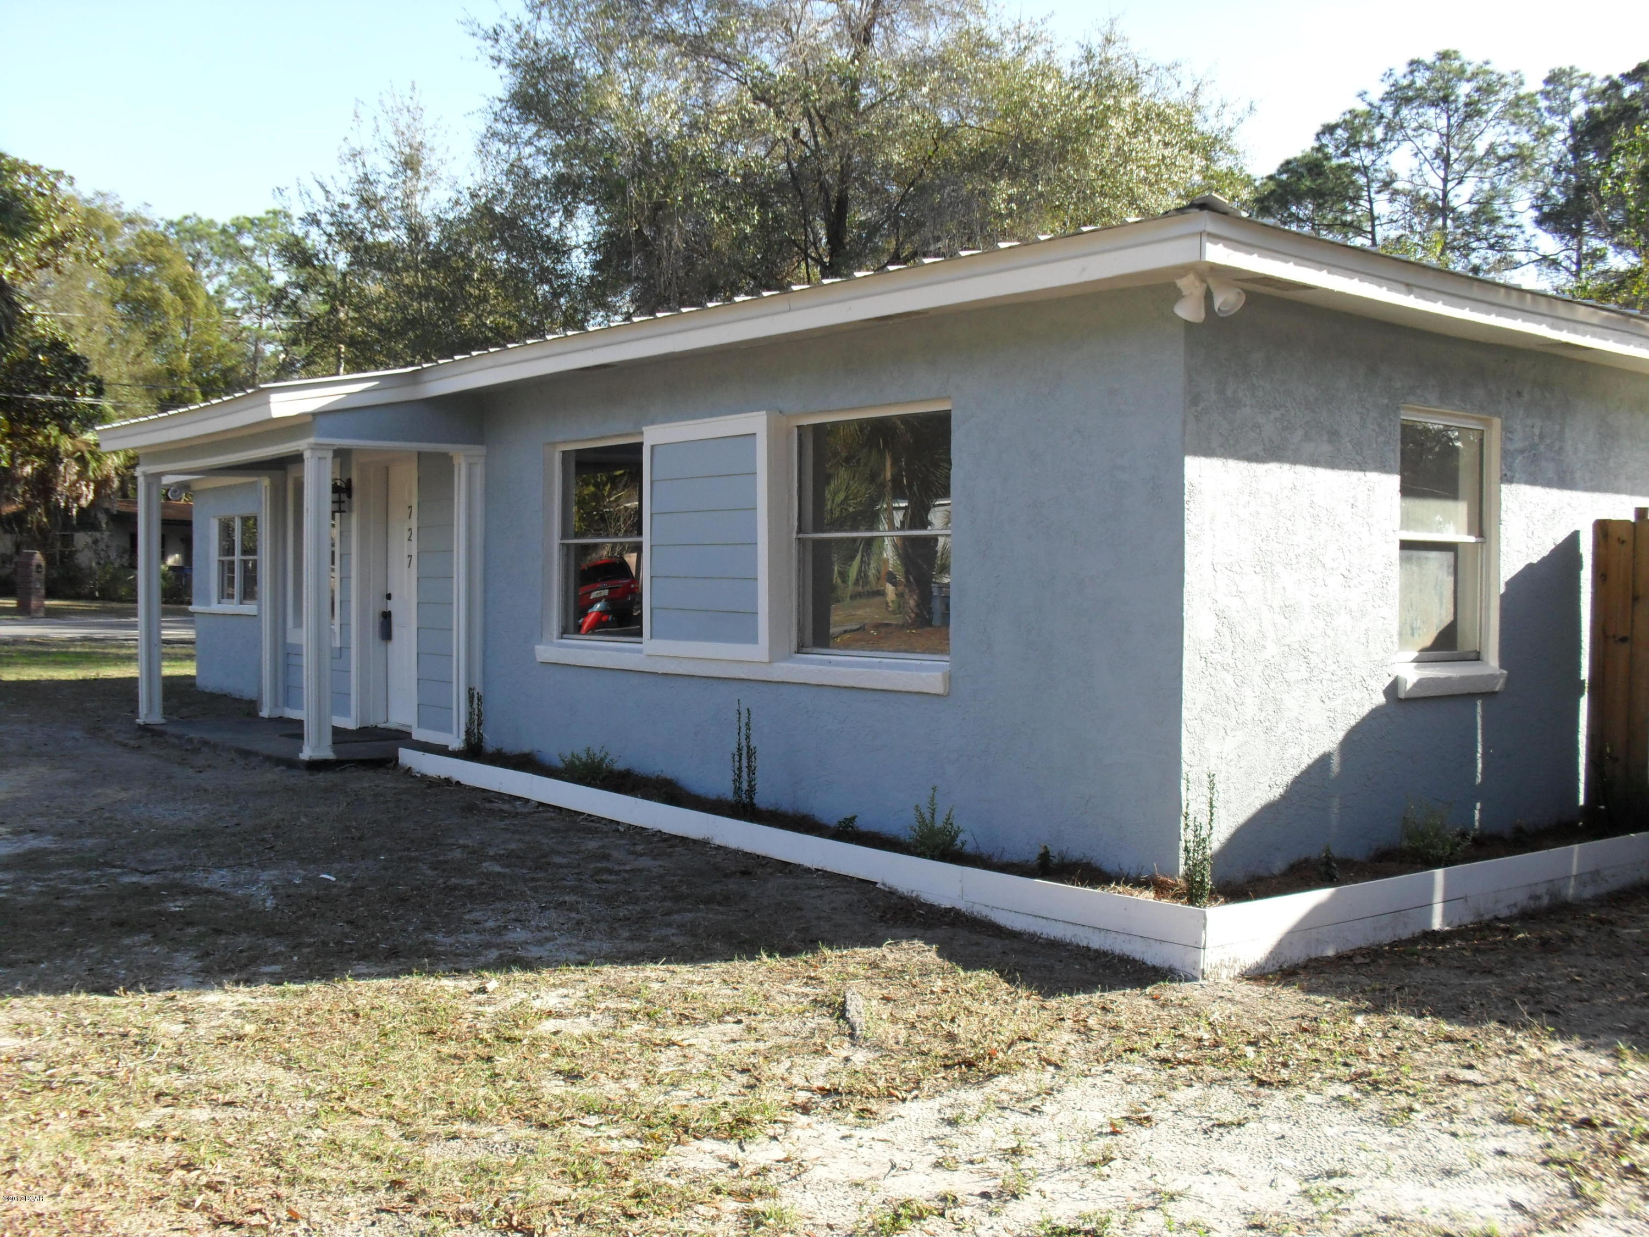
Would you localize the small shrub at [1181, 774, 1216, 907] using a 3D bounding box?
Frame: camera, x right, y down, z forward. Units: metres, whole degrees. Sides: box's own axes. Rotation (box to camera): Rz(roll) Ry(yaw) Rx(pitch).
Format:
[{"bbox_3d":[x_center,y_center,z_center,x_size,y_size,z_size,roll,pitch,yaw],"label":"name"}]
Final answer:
[{"bbox_3d":[1.421,0.843,6.340,0.132,0.505,0.132,1,1,13],"label":"small shrub"}]

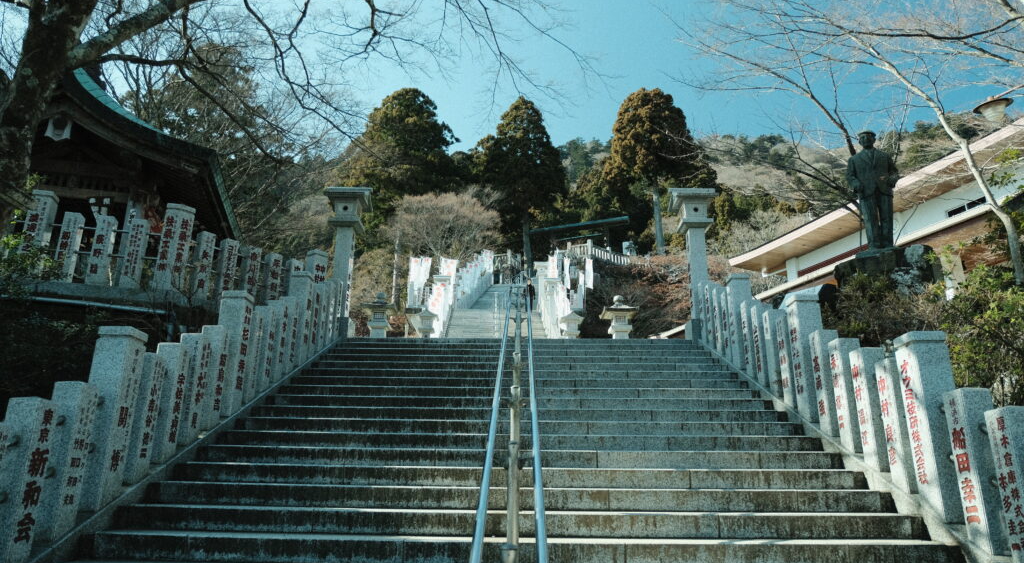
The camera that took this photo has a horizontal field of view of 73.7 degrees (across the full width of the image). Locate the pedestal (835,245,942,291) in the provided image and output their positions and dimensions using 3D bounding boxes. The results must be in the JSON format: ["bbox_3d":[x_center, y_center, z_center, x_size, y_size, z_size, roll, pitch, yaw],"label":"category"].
[{"bbox_3d":[5.798,-0.021,10.513,1.450,0.755,1.200,-10,-19,31],"label":"pedestal"}]

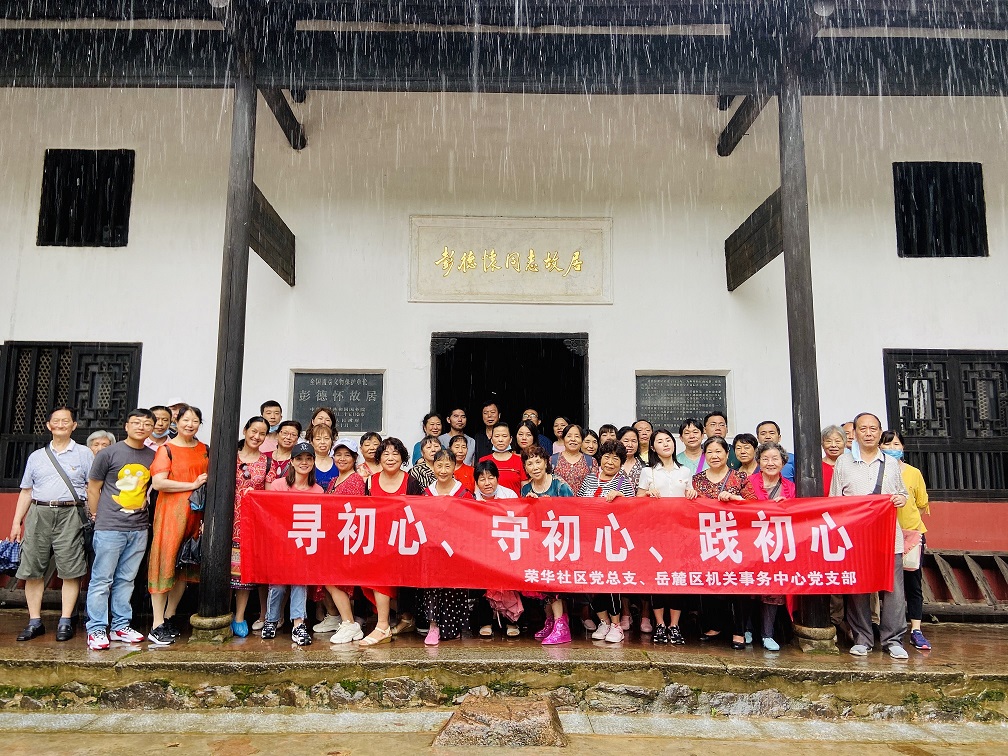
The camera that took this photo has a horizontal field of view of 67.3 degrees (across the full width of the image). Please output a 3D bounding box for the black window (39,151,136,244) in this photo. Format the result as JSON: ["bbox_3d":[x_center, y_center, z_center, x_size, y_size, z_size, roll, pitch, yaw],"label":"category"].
[{"bbox_3d":[-4.109,-1.774,7.451,0.880,0.990,0.090,1,-8,-1],"label":"black window"}]

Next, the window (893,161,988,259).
[{"bbox_3d":[4.345,-1.674,7.535,0.890,0.990,0.090,1,-8,-1],"label":"window"}]

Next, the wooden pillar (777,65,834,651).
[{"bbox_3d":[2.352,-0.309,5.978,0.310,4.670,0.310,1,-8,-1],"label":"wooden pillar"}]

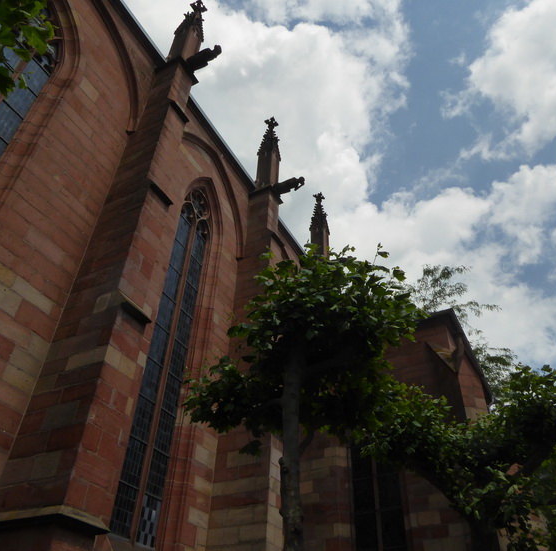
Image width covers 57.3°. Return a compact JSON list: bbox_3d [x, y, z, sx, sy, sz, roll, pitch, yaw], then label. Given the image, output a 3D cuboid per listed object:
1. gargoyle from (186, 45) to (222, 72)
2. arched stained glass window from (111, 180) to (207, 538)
[{"bbox_3d":[-2.214,-6.629,15.414,1.073,0.444,0.326,-17,-44,21],"label":"gargoyle"},{"bbox_3d":[-2.763,1.193,13.822,0.296,10.977,1.433,-17,-44,21],"label":"arched stained glass window"}]

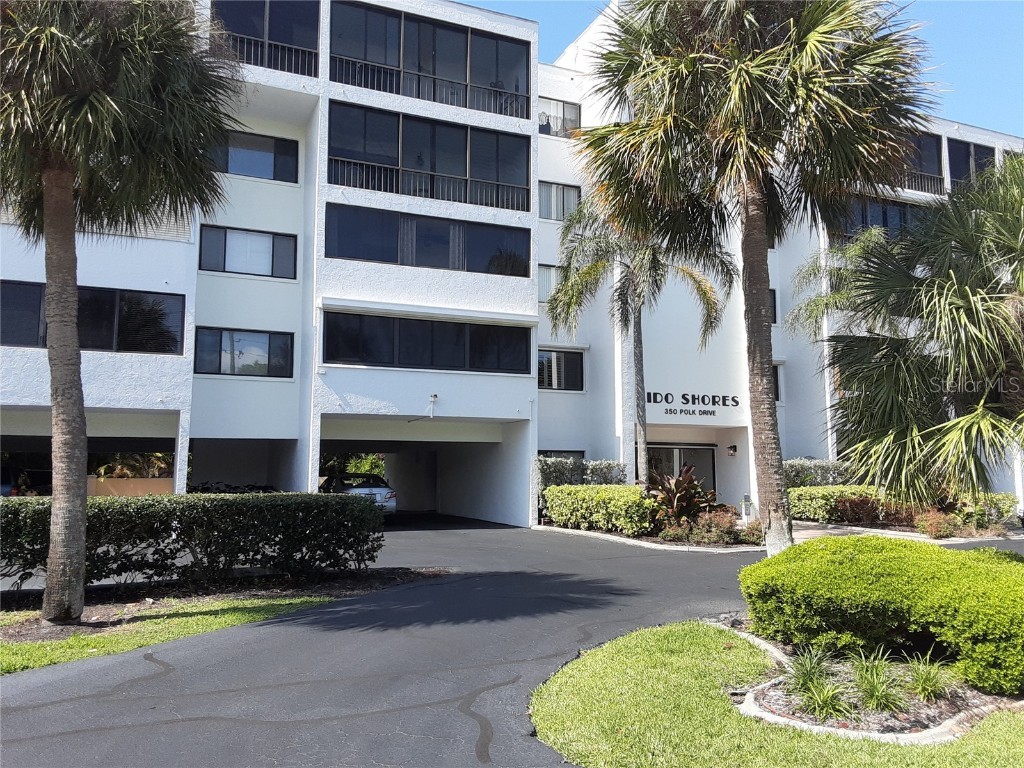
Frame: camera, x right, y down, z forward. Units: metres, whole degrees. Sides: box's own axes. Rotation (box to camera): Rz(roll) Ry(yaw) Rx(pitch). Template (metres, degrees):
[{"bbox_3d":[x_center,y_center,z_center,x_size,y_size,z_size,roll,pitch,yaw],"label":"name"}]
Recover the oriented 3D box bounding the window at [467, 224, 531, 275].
[{"bbox_3d":[-0.358,-3.683,21.953,1.927,1.376,0.100,3,-6,-23],"label":"window"}]

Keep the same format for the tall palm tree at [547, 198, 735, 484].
[{"bbox_3d":[3.511,-0.766,22.073,5.200,9.280,5.000,0,-6,0],"label":"tall palm tree"}]

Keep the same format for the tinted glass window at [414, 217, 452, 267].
[{"bbox_3d":[-2.138,-3.795,21.653,1.067,1.356,0.100,3,-7,-24],"label":"tinted glass window"}]

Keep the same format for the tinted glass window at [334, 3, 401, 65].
[{"bbox_3d":[-3.807,-9.187,20.986,1.857,1.526,0.100,3,-6,-23],"label":"tinted glass window"}]

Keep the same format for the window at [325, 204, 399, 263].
[{"bbox_3d":[-3.808,-3.830,20.462,1.873,1.390,0.100,3,-6,-23],"label":"window"}]

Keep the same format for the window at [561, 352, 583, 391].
[{"bbox_3d":[1.907,-0.413,25.343,0.797,1.232,0.100,3,-7,-24],"label":"window"}]

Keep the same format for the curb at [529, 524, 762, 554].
[{"bbox_3d":[2.735,3.520,18.592,2.000,0.140,7.500,3,-7,-24],"label":"curb"}]

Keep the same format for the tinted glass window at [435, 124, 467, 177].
[{"bbox_3d":[-1.649,-6.324,21.647,0.943,1.421,0.100,3,-6,-23],"label":"tinted glass window"}]

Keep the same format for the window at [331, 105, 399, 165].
[{"bbox_3d":[-3.903,-6.606,21.167,1.894,1.528,0.100,3,-7,-24],"label":"window"}]

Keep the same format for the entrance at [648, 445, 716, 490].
[{"bbox_3d":[5.932,3.306,27.956,3.137,2.172,0.346,3,-6,-23],"label":"entrance"}]

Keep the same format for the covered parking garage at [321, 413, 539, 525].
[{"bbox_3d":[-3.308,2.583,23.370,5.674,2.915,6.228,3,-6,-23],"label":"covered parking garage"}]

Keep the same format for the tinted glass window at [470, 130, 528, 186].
[{"bbox_3d":[-0.338,-6.427,22.729,1.843,1.484,0.100,3,-7,-24],"label":"tinted glass window"}]

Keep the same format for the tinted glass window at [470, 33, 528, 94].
[{"bbox_3d":[-0.342,-9.256,23.025,1.867,1.627,0.100,3,-7,-24],"label":"tinted glass window"}]

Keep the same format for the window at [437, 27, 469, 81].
[{"bbox_3d":[-1.629,-9.056,21.923,0.927,1.506,0.100,3,-6,-23],"label":"window"}]

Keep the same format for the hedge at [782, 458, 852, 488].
[{"bbox_3d":[10.415,3.436,26.943,3.200,1.782,0.865,3,-6,-23],"label":"hedge"}]

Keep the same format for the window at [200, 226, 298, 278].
[{"bbox_3d":[-7.124,-3.580,21.673,2.521,1.271,0.100,3,-7,-24],"label":"window"}]

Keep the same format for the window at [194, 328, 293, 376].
[{"bbox_3d":[-6.969,-0.815,20.910,2.427,1.221,0.100,3,-6,-23],"label":"window"}]

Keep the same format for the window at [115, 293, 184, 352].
[{"bbox_3d":[-8.413,-1.425,18.622,1.499,1.433,0.100,3,-7,-24],"label":"window"}]

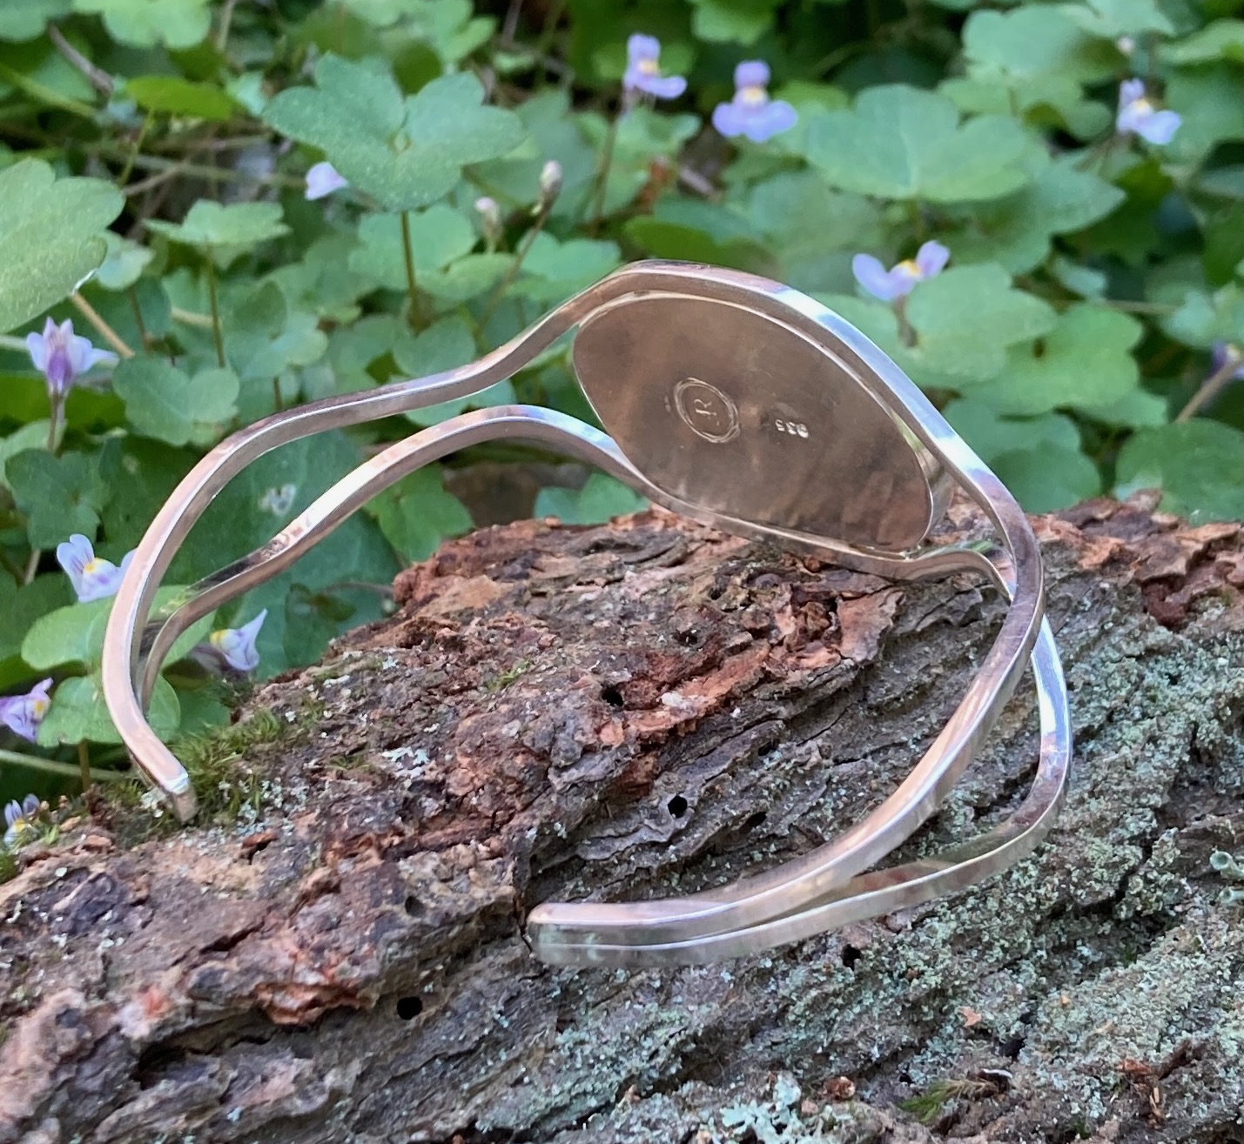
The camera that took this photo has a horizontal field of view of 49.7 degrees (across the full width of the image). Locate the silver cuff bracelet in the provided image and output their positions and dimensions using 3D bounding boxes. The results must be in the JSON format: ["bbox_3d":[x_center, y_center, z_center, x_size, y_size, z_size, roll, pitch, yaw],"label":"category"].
[{"bbox_3d":[-0.001,0.000,0.092,0.063,0.025,0.060,14,38,24],"label":"silver cuff bracelet"}]

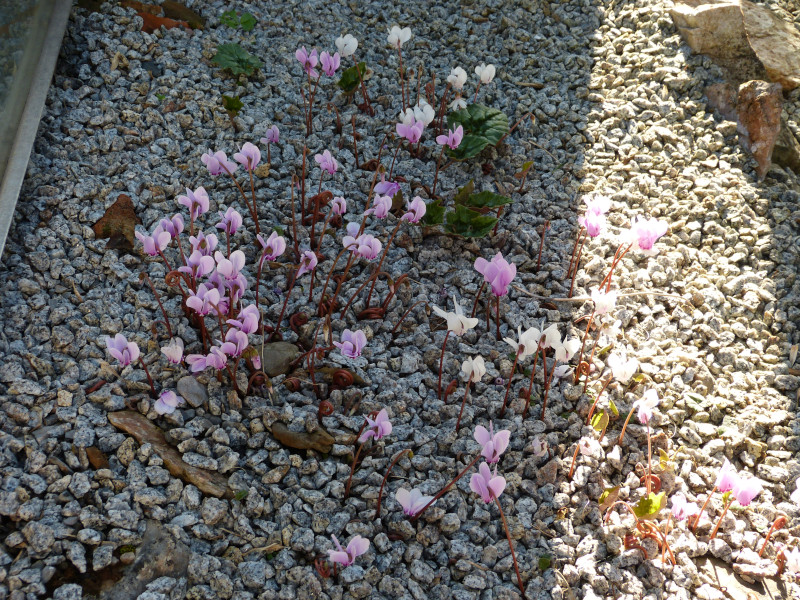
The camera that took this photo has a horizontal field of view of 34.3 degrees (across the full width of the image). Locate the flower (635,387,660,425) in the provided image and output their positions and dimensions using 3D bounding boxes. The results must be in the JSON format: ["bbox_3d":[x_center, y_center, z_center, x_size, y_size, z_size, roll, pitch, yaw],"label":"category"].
[{"bbox_3d":[0.198,0.085,1.034,0.021,0.028,0.023,9,38,11],"label":"flower"}]

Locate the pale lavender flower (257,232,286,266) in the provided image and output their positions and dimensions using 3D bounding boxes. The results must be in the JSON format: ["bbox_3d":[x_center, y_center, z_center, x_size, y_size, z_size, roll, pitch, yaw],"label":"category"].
[{"bbox_3d":[-0.100,-0.039,1.002,0.022,0.024,0.020,0,38,0],"label":"pale lavender flower"}]

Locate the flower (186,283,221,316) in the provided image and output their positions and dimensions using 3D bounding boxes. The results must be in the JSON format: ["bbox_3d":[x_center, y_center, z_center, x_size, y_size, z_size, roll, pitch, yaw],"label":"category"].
[{"bbox_3d":[-0.147,0.000,0.966,0.024,0.023,0.021,0,38,0],"label":"flower"}]

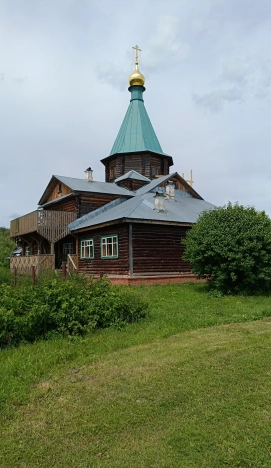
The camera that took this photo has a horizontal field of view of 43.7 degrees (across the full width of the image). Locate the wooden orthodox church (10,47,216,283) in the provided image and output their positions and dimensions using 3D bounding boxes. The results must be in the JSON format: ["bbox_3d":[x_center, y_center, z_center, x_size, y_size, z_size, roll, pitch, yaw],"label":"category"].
[{"bbox_3d":[0.313,-7.376,30.263,19.300,22.500,17.400,2,-5,-33],"label":"wooden orthodox church"}]

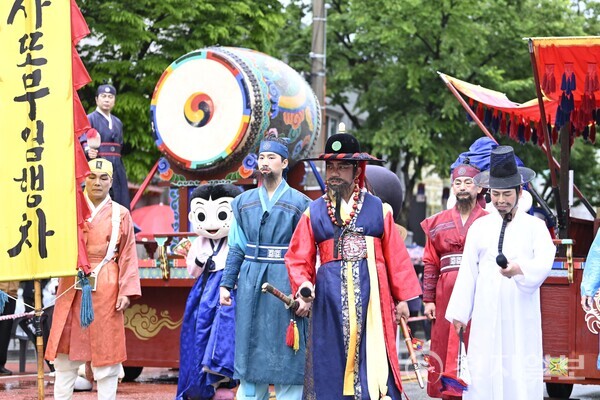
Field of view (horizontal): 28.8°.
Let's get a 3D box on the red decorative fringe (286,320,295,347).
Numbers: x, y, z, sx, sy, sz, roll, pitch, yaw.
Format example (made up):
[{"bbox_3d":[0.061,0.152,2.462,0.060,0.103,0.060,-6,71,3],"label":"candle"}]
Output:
[{"bbox_3d":[-0.054,0.759,6.630,0.047,0.150,0.045,0,-1,0],"label":"red decorative fringe"}]

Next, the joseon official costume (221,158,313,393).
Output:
[{"bbox_3d":[-0.192,0.440,6.800,0.550,1.390,0.370,0,-1,9],"label":"joseon official costume"}]

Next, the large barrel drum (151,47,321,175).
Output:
[{"bbox_3d":[-0.547,-0.743,10.417,1.200,1.200,1.300,0,-1,27],"label":"large barrel drum"}]

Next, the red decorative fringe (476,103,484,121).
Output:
[{"bbox_3d":[1.439,-0.702,9.300,0.062,0.150,0.060,0,-1,0],"label":"red decorative fringe"}]

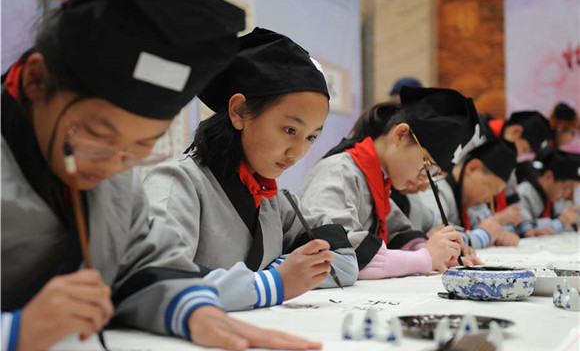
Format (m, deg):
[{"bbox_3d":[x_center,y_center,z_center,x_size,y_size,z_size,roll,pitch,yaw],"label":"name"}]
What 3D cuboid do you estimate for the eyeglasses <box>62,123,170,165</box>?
[{"bbox_3d":[-0.202,-0.069,0.812,0.134,0.131,0.042,13,-49,-41],"label":"eyeglasses"}]

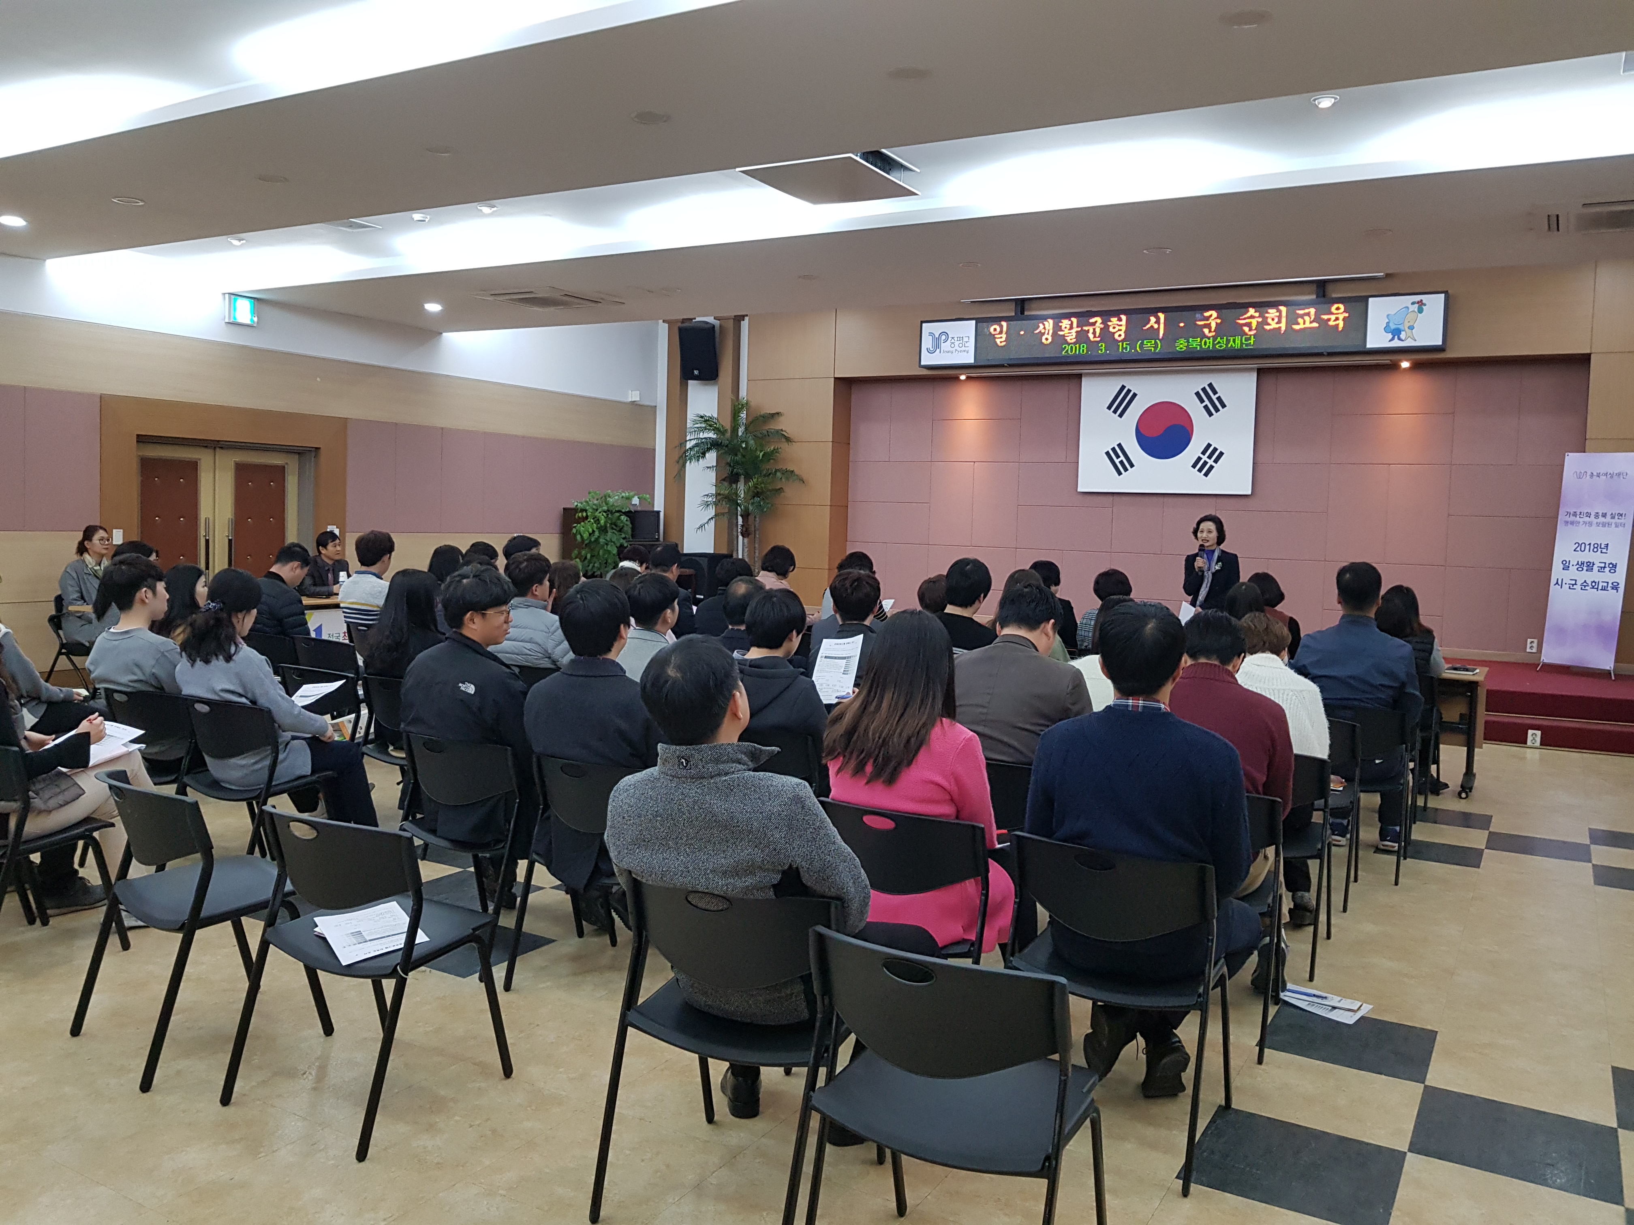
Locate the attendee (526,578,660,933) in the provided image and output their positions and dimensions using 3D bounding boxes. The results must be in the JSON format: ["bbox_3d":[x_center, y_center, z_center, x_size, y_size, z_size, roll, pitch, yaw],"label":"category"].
[{"bbox_3d":[-0.612,0.546,4.126,0.500,1.310,0.740,4,5,29],"label":"attendee"}]

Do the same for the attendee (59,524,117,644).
[{"bbox_3d":[-5.519,0.005,9.375,0.800,1.340,0.520,3,4,12],"label":"attendee"}]

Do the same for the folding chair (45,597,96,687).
[{"bbox_3d":[-5.637,0.270,9.400,0.550,0.800,0.520,3,4,10],"label":"folding chair"}]

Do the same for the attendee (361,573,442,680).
[{"bbox_3d":[-1.798,0.415,6.101,0.520,1.270,0.760,4,5,31],"label":"attendee"}]

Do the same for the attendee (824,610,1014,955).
[{"bbox_3d":[0.334,0.618,3.555,0.500,1.270,0.800,4,4,31],"label":"attendee"}]

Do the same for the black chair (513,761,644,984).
[{"bbox_3d":[-0.652,0.837,4.027,0.545,0.740,0.545,4,5,29],"label":"black chair"}]

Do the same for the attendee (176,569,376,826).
[{"bbox_3d":[-2.235,0.452,5.303,0.580,1.280,0.800,4,5,34],"label":"attendee"}]

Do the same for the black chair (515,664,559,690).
[{"bbox_3d":[-1.425,0.647,6.590,0.530,0.760,0.550,4,5,31],"label":"black chair"}]

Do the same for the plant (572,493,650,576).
[{"bbox_3d":[-2.211,-0.366,13.000,0.800,1.820,0.800,4,4,31],"label":"plant"}]

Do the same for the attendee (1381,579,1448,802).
[{"bbox_3d":[3.544,0.462,7.474,0.520,1.280,0.760,4,5,31],"label":"attendee"}]

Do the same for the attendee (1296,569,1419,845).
[{"bbox_3d":[2.577,0.473,5.906,0.550,1.400,0.800,4,5,30],"label":"attendee"}]

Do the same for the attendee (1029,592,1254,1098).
[{"bbox_3d":[0.893,0.642,3.238,0.570,1.350,0.700,4,5,31],"label":"attendee"}]

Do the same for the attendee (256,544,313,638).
[{"bbox_3d":[-3.282,0.208,8.116,0.550,1.330,0.780,4,5,31],"label":"attendee"}]

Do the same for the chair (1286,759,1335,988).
[{"bbox_3d":[1.619,0.856,4.513,0.505,0.755,0.530,4,4,29],"label":"chair"}]

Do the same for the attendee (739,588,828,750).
[{"bbox_3d":[-0.017,0.536,4.956,0.520,1.280,0.760,4,5,31],"label":"attendee"}]

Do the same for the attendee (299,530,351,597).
[{"bbox_3d":[-4.248,-0.037,10.650,0.800,1.340,0.550,5,5,35],"label":"attendee"}]

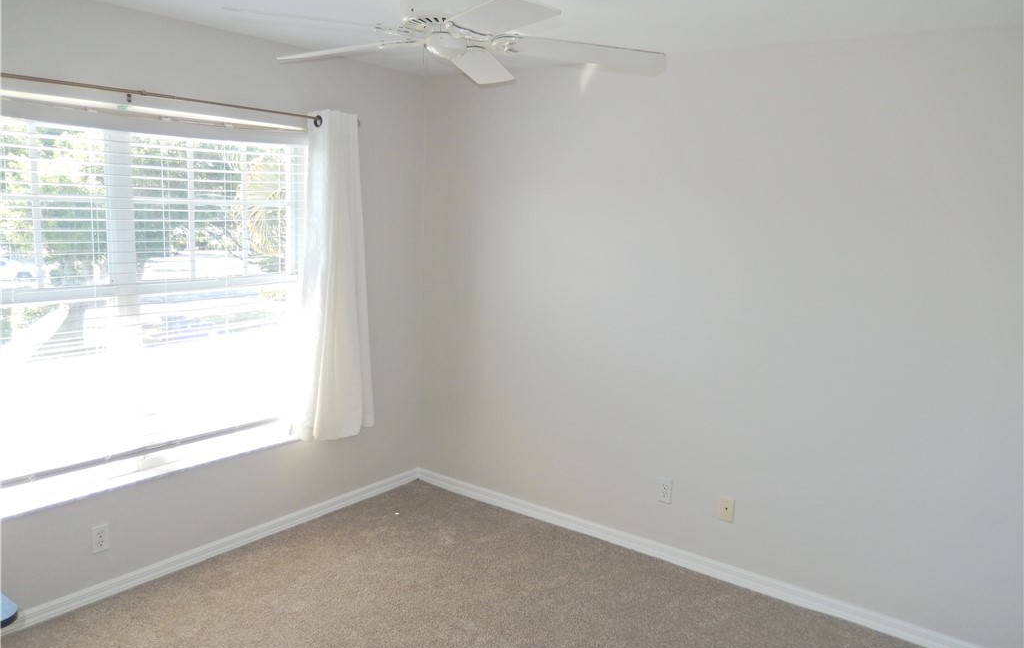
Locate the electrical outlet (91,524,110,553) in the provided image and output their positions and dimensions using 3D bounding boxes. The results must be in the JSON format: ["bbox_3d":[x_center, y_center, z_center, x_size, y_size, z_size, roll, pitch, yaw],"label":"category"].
[{"bbox_3d":[-1.719,0.898,3.092,0.010,0.115,0.070,9,11,36],"label":"electrical outlet"}]

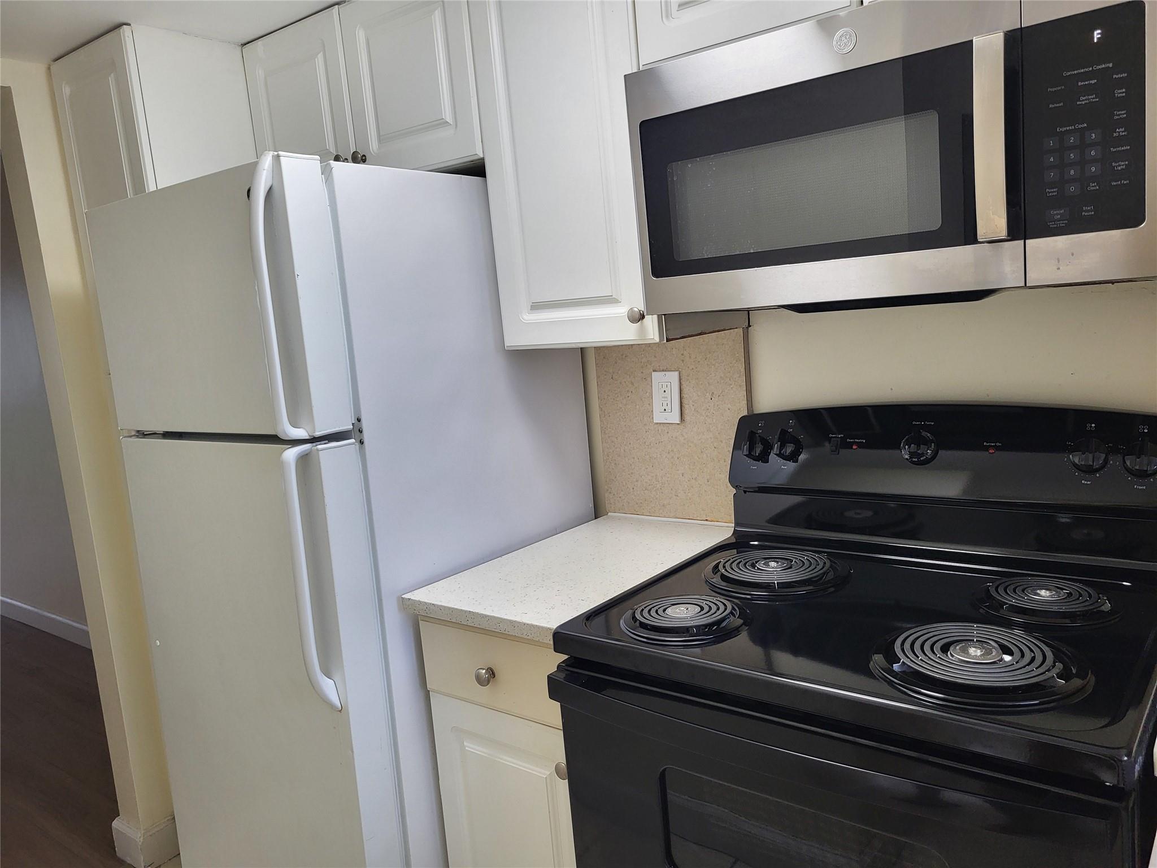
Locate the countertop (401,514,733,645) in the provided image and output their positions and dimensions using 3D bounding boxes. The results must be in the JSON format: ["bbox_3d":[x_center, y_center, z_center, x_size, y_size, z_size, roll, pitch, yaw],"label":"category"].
[{"bbox_3d":[0.023,0.263,1.734,0.364,0.030,0.671,1,10,37],"label":"countertop"}]

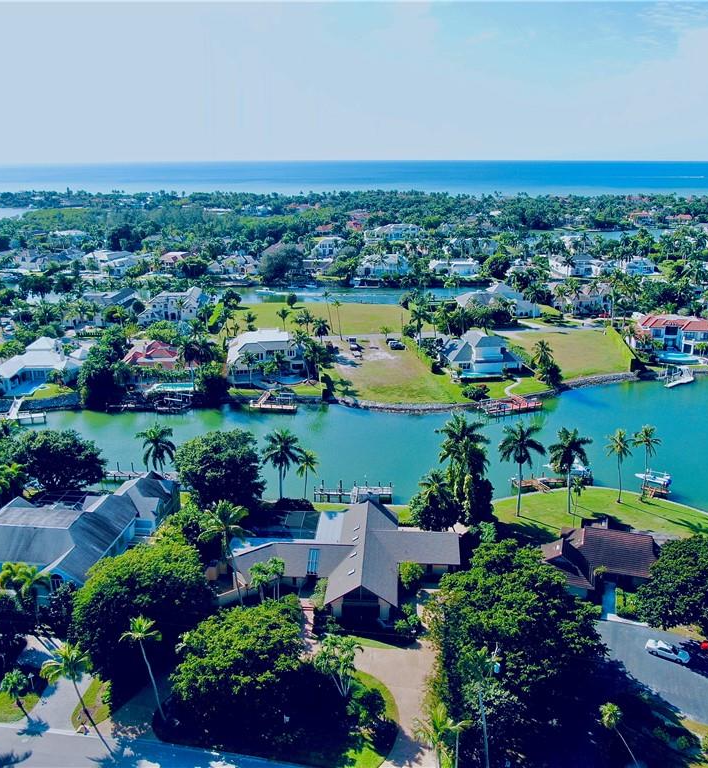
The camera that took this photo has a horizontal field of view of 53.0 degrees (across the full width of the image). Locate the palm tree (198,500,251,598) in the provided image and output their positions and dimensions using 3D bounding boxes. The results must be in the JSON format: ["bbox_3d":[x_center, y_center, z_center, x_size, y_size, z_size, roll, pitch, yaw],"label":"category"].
[{"bbox_3d":[-16.558,22.800,92.783,6.650,16.200,6.650,0,18,0],"label":"palm tree"}]

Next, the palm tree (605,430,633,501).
[{"bbox_3d":[46.810,14.710,125.740,5.150,13.860,4.730,0,17,0],"label":"palm tree"}]

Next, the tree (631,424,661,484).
[{"bbox_3d":[51.790,14.100,126.790,5.380,14.410,5.120,0,17,0],"label":"tree"}]

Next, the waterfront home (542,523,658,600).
[{"bbox_3d":[36.600,25.837,106.623,18.800,6.200,18.000,5,18,15],"label":"waterfront home"}]

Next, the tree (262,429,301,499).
[{"bbox_3d":[-12.870,14.690,125.320,6.590,14.170,6.450,0,17,0],"label":"tree"}]

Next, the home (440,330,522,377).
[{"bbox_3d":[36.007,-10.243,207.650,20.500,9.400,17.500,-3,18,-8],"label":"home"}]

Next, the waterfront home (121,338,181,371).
[{"bbox_3d":[-58.300,-8.046,211.487,18.500,7.300,18.500,0,18,0],"label":"waterfront home"}]

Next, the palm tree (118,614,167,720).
[{"bbox_3d":[-21.881,30.152,74.656,4.630,13.200,4.630,0,18,0],"label":"palm tree"}]

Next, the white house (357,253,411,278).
[{"bbox_3d":[16.400,-63.819,382.633,27.000,10.000,20.000,0,18,0],"label":"white house"}]

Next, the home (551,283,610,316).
[{"bbox_3d":[89.098,-34.221,282.386,21.000,9.700,21.000,2,18,6],"label":"home"}]

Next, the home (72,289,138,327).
[{"bbox_3d":[-96.070,-29.730,276.030,23.700,9.000,26.220,0,17,0],"label":"home"}]

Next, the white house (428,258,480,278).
[{"bbox_3d":[55.730,-63.900,388.990,27.740,6.800,20.170,0,17,0],"label":"white house"}]

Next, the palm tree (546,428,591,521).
[{"bbox_3d":[37.300,15.498,123.485,7.400,15.700,7.300,0,18,0],"label":"palm tree"}]

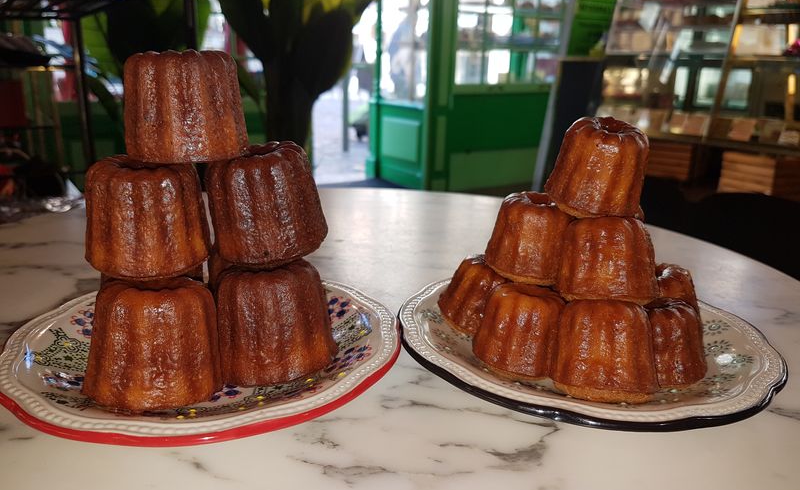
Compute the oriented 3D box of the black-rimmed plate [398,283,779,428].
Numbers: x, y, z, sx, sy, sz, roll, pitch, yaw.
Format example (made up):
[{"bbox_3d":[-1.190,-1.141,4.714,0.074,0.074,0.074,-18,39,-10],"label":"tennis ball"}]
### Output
[{"bbox_3d":[0.099,0.054,0.337,0.198,0.022,0.198,1,16,0],"label":"black-rimmed plate"}]

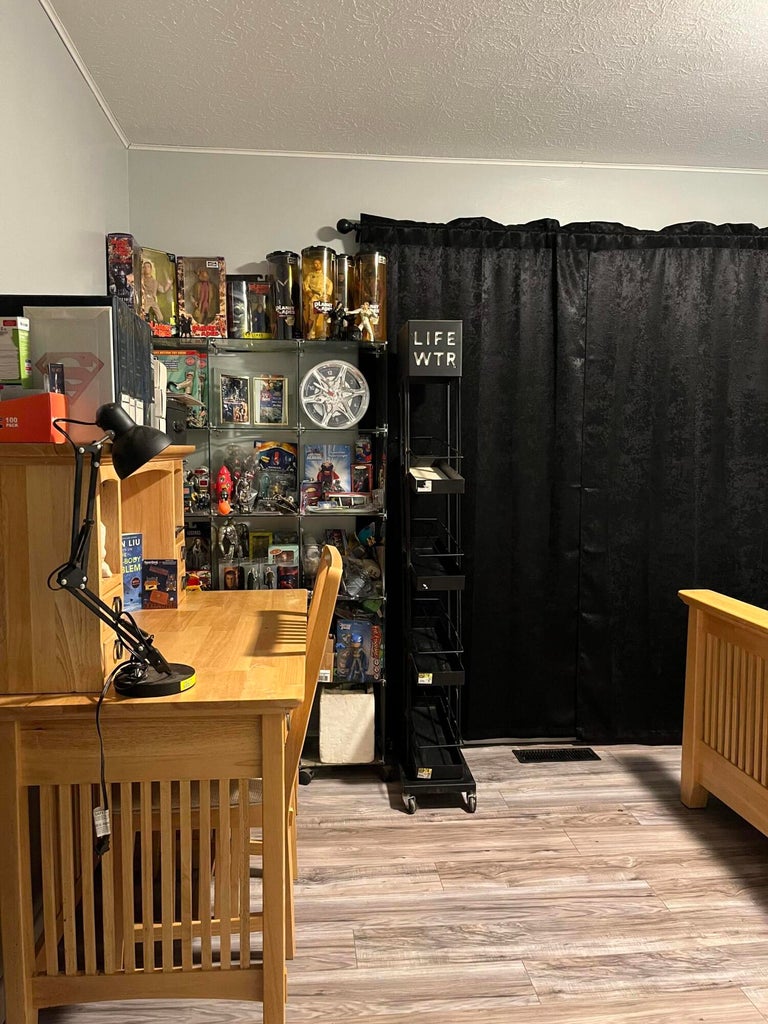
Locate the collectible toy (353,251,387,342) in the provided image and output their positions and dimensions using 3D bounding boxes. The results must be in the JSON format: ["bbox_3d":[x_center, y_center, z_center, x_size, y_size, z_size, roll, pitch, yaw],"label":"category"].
[{"bbox_3d":[-0.048,-0.799,2.901,0.128,0.329,0.128,0,4,-6],"label":"collectible toy"}]

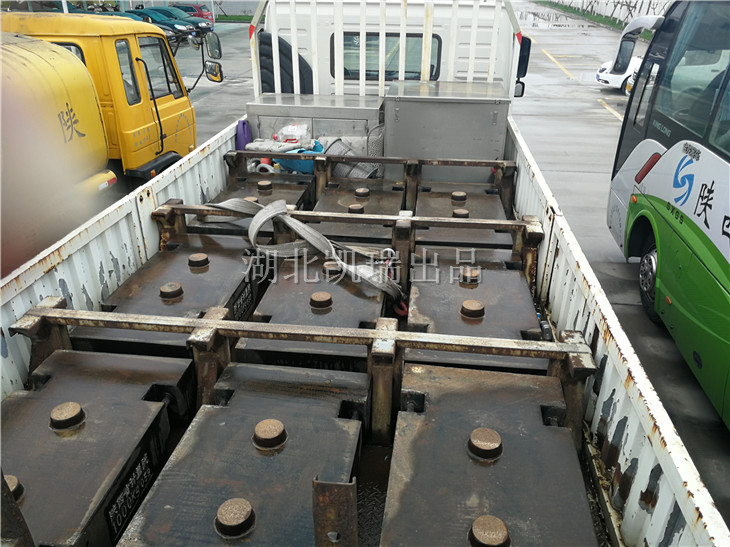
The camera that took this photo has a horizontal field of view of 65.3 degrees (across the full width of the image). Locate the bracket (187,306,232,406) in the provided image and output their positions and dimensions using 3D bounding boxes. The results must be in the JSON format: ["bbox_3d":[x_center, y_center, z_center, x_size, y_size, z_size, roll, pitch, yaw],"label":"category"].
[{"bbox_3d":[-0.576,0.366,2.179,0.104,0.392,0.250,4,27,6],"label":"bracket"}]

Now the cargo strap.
[{"bbox_3d":[-0.315,-0.167,2.943,1.130,0.310,0.380,10,28,19],"label":"cargo strap"}]

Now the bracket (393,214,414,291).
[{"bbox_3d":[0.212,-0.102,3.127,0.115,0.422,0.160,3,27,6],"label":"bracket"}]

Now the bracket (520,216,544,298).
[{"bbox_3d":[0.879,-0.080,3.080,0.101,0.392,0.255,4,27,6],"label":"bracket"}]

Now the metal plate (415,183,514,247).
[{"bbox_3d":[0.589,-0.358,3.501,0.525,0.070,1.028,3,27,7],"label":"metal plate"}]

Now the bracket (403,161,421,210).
[{"bbox_3d":[0.338,-0.604,4.029,0.121,0.396,0.163,3,27,7],"label":"bracket"}]

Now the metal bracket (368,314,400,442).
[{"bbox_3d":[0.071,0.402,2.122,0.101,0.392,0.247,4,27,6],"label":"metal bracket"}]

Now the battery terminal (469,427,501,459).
[{"bbox_3d":[0.355,0.497,1.673,0.098,0.034,0.098,3,27,7],"label":"battery terminal"}]

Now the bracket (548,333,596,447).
[{"bbox_3d":[0.705,0.424,1.968,0.121,0.396,0.224,3,27,7],"label":"bracket"}]

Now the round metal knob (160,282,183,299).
[{"bbox_3d":[-0.928,0.084,2.735,0.105,0.040,0.105,0,27,0],"label":"round metal knob"}]

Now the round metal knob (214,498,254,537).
[{"bbox_3d":[-0.357,0.673,1.573,0.105,0.040,0.105,0,27,0],"label":"round metal knob"}]

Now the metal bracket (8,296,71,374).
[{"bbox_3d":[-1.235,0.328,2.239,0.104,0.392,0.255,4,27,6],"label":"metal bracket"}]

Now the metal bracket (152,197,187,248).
[{"bbox_3d":[-1.075,-0.188,3.203,0.121,0.396,0.224,3,27,7],"label":"metal bracket"}]

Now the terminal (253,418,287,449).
[{"bbox_3d":[-0.285,0.479,1.712,0.098,0.034,0.098,0,27,0],"label":"terminal"}]

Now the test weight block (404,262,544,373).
[{"bbox_3d":[0.477,0.113,2.570,0.531,0.100,1.029,3,27,6],"label":"test weight block"}]

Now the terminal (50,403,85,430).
[{"bbox_3d":[-0.929,0.447,1.781,0.098,0.034,0.098,3,27,7],"label":"terminal"}]

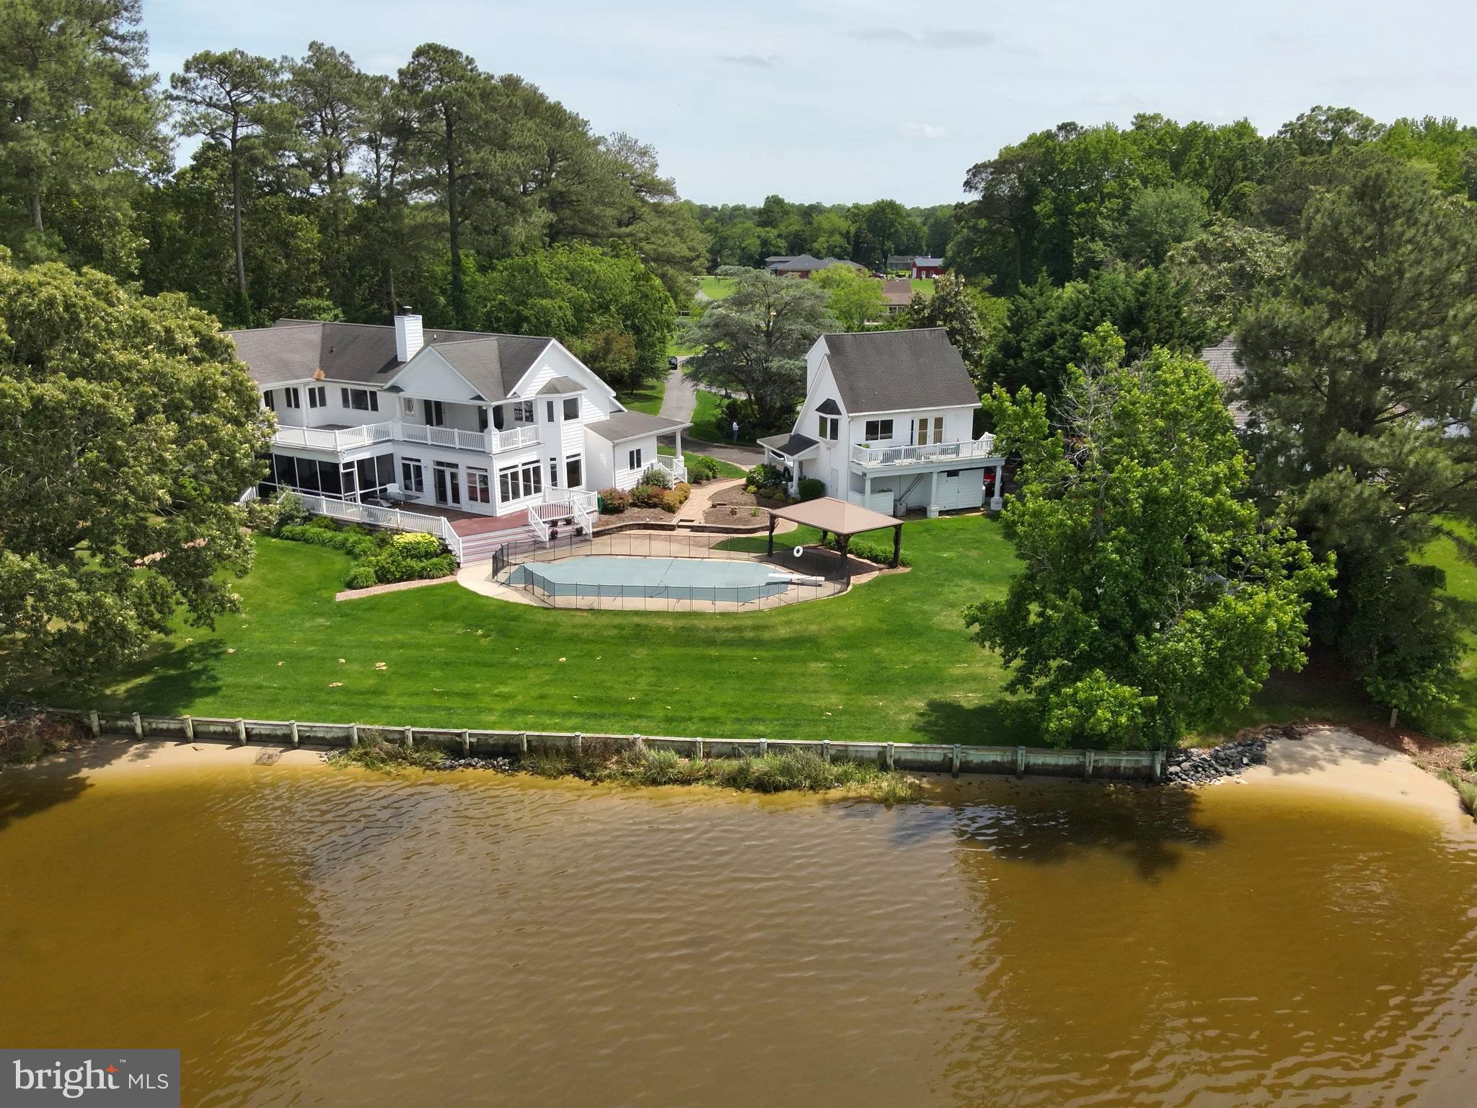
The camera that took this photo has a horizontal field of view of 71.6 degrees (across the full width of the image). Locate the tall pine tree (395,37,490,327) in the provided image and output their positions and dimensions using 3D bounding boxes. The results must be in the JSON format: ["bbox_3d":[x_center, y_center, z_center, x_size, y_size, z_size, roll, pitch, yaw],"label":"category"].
[{"bbox_3d":[-24.749,-26.718,88.036,8.130,30.980,8.130,0,17,0],"label":"tall pine tree"}]

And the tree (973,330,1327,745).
[{"bbox_3d":[16.380,-1.663,40.834,14.060,14.630,14.060,0,17,0],"label":"tree"}]

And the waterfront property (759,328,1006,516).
[{"bbox_3d":[9.076,-9.054,66.277,12.000,10.100,11.400,-7,18,-21],"label":"waterfront property"}]

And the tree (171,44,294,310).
[{"bbox_3d":[-43.331,-26.927,89.019,10.730,30.800,10.730,0,17,0],"label":"tree"}]

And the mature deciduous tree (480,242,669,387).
[{"bbox_3d":[-16.572,-23.671,104.682,19.450,15.310,19.450,0,17,0],"label":"mature deciduous tree"}]

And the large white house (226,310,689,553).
[{"bbox_3d":[-21.328,-10.066,67.689,28.500,11.200,21.500,10,20,29],"label":"large white house"}]

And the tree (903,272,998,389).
[{"bbox_3d":[17.161,-15.938,82.999,7.670,13.360,7.670,0,17,0],"label":"tree"}]

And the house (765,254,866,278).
[{"bbox_3d":[23.980,-86.352,308.251,31.000,7.410,17.000,1,17,5],"label":"house"}]

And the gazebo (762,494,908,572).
[{"bbox_3d":[4.920,-1.177,52.500,4.000,3.200,5.450,-13,22,-37],"label":"gazebo"}]

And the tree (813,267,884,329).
[{"bbox_3d":[18.428,-42.859,173.066,12.090,11.530,12.090,0,17,0],"label":"tree"}]

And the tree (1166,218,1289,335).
[{"bbox_3d":[46.702,-22.748,97.640,12.320,17.720,12.320,0,17,0],"label":"tree"}]

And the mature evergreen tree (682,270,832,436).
[{"bbox_3d":[1.749,-17.847,88.689,13.190,13.650,13.190,0,17,0],"label":"mature evergreen tree"}]

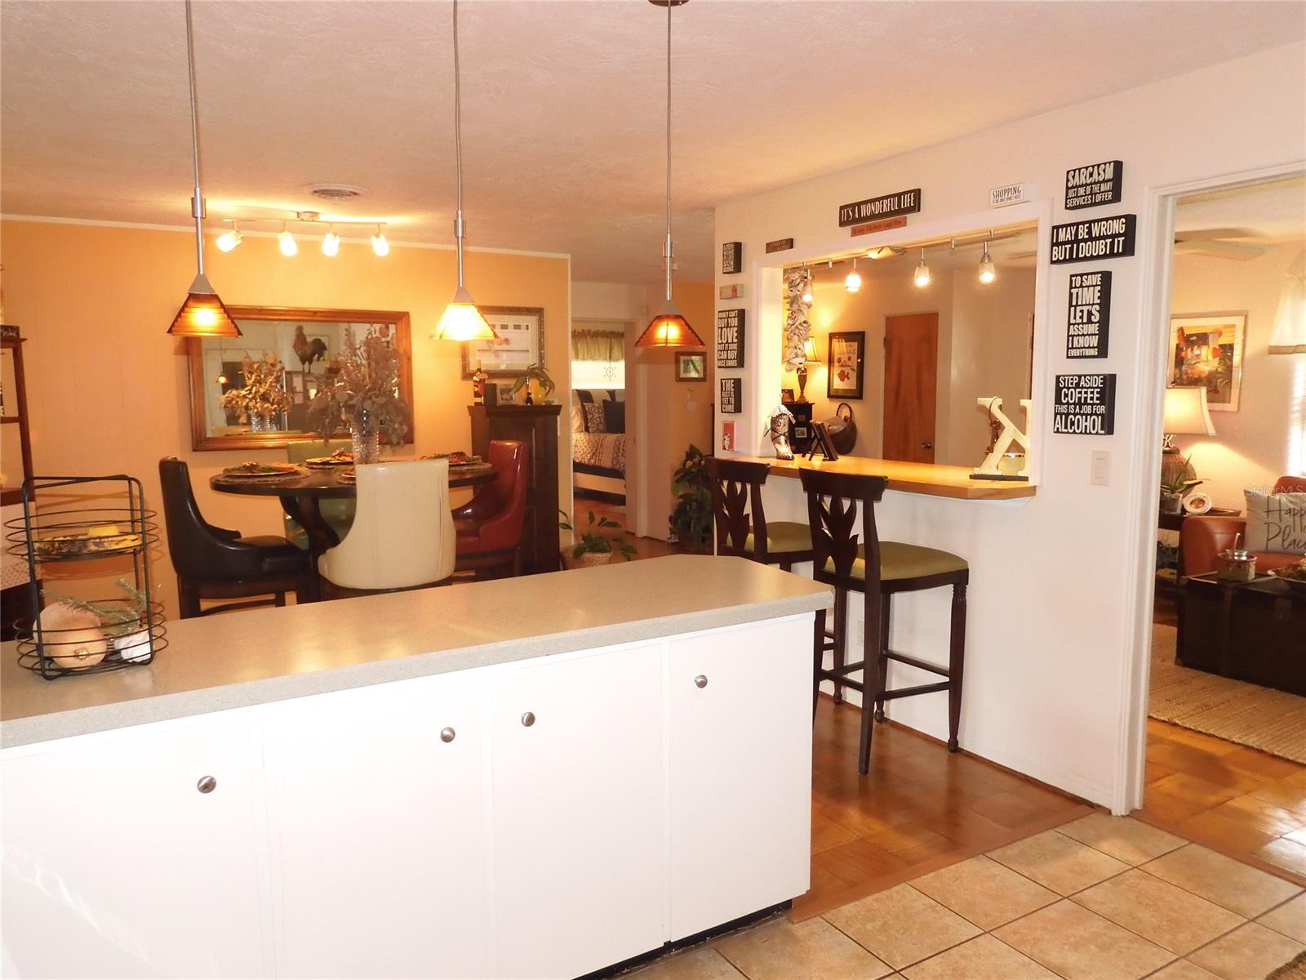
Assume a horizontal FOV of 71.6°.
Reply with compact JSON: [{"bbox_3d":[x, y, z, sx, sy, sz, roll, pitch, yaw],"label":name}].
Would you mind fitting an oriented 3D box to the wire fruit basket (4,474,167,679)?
[{"bbox_3d":[-1.092,0.157,1.756,0.258,0.360,0.258,-4,7,-32],"label":"wire fruit basket"}]

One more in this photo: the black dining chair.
[{"bbox_3d":[-2.000,0.397,4.318,0.610,1.115,0.534,-4,8,-29],"label":"black dining chair"}]

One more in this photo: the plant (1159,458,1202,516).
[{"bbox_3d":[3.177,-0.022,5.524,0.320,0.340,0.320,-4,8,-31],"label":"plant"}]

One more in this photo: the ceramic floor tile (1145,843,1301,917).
[{"bbox_3d":[1.678,1.156,2.681,0.282,0.010,0.311,-4,8,-31],"label":"ceramic floor tile"}]

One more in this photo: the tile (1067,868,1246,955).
[{"bbox_3d":[1.407,1.177,2.532,0.327,0.010,0.327,-4,7,-30],"label":"tile"}]

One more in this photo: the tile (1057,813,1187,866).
[{"bbox_3d":[1.547,1.148,2.991,0.310,0.010,0.285,-4,7,-31],"label":"tile"}]

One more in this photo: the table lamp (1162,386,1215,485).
[{"bbox_3d":[3.245,-0.271,5.664,0.540,0.760,0.540,-4,8,-31],"label":"table lamp"}]

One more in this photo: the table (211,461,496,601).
[{"bbox_3d":[-1.469,0.411,4.607,1.340,1.010,1.340,-4,8,-31],"label":"table"}]

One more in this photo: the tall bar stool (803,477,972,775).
[{"bbox_3d":[0.924,0.490,3.660,0.520,1.150,0.490,-4,7,-31],"label":"tall bar stool"}]

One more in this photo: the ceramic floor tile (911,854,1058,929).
[{"bbox_3d":[0.966,1.168,2.632,0.327,0.010,0.287,-4,7,-30],"label":"ceramic floor tile"}]

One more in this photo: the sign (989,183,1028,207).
[{"bbox_3d":[1.319,-1.088,3.346,0.026,0.060,0.148,-4,7,-31],"label":"sign"}]

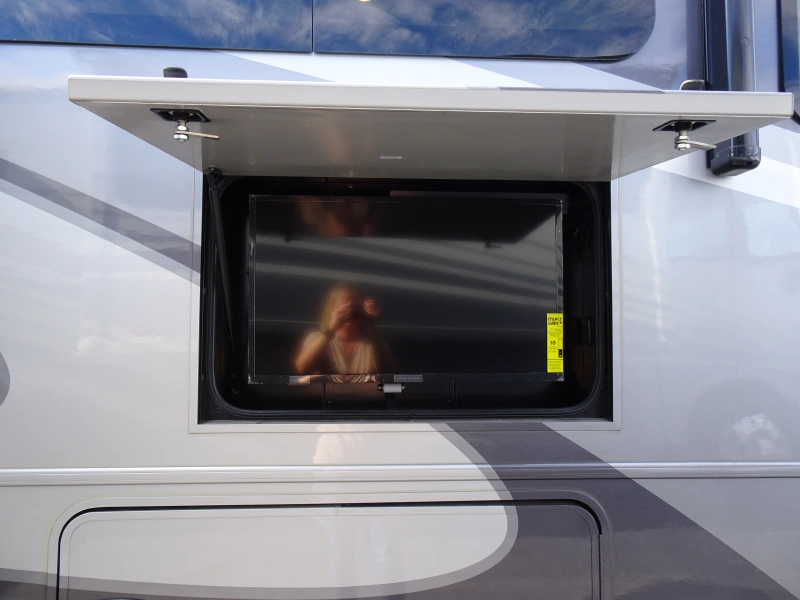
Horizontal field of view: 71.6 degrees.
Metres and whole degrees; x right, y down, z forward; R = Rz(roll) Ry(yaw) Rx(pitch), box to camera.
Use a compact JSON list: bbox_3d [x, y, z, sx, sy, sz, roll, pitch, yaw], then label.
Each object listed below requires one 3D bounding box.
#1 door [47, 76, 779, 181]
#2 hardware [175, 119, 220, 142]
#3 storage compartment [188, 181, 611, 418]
[{"bbox_3d":[0.039,-0.266,0.952,0.892,0.032,0.541,0,4,-3],"label":"door"},{"bbox_3d":[-0.267,-0.221,0.727,0.057,0.028,0.024,0,4,-11],"label":"hardware"},{"bbox_3d":[0.018,0.001,1.312,0.901,0.540,0.200,0,-2,-3],"label":"storage compartment"}]

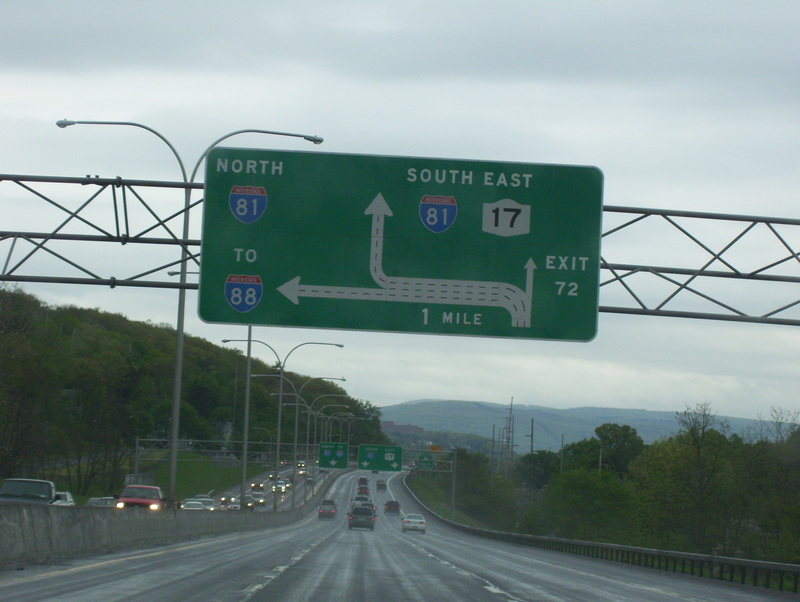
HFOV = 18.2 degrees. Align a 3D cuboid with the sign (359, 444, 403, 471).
[{"bbox_3d":[-2.353,18.824,300.000,5.230,2.950,0.150,3,-4,-1],"label":"sign"}]

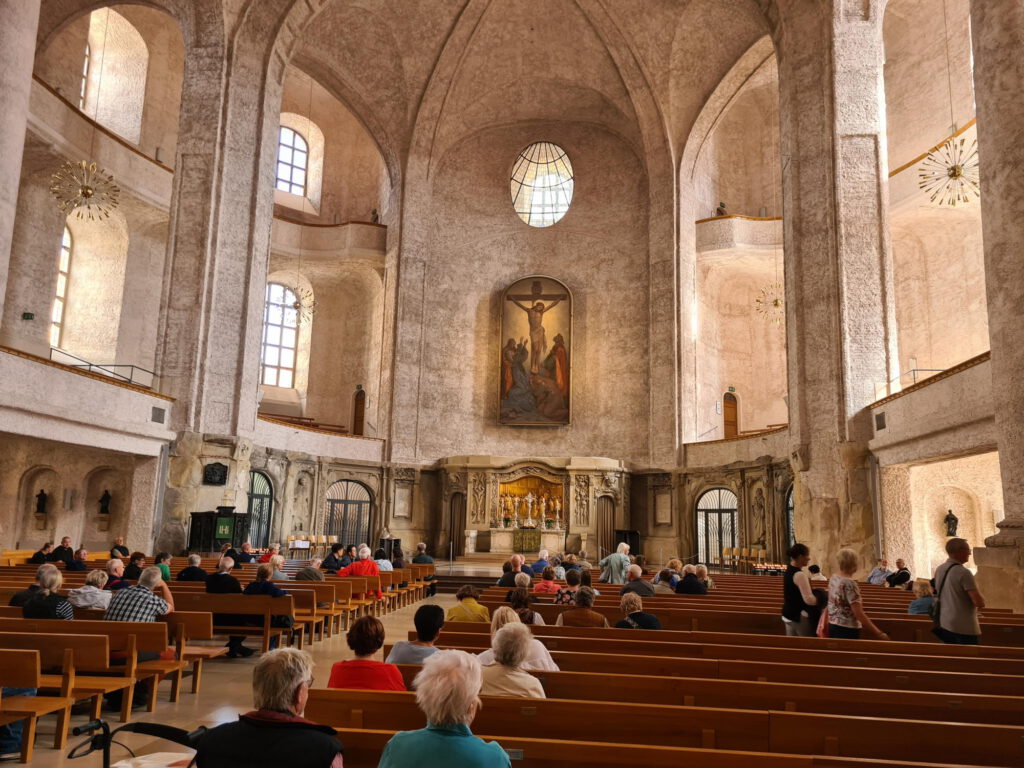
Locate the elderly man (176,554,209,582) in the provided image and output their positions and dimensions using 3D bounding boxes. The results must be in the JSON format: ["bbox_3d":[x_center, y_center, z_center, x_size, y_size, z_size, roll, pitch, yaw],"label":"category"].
[{"bbox_3d":[-4.571,3.135,11.416,0.480,1.197,0.760,1,-9,5],"label":"elderly man"}]

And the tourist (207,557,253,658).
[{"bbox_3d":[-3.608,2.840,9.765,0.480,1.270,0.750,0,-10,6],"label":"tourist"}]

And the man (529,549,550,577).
[{"bbox_3d":[0.634,4.381,17.190,0.480,1.319,0.750,1,-10,5],"label":"man"}]

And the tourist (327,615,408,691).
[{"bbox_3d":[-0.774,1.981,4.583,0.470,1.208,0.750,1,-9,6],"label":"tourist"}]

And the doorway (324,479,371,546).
[{"bbox_3d":[-6.703,5.482,31.304,1.944,3.075,0.400,7,-12,-27],"label":"doorway"}]

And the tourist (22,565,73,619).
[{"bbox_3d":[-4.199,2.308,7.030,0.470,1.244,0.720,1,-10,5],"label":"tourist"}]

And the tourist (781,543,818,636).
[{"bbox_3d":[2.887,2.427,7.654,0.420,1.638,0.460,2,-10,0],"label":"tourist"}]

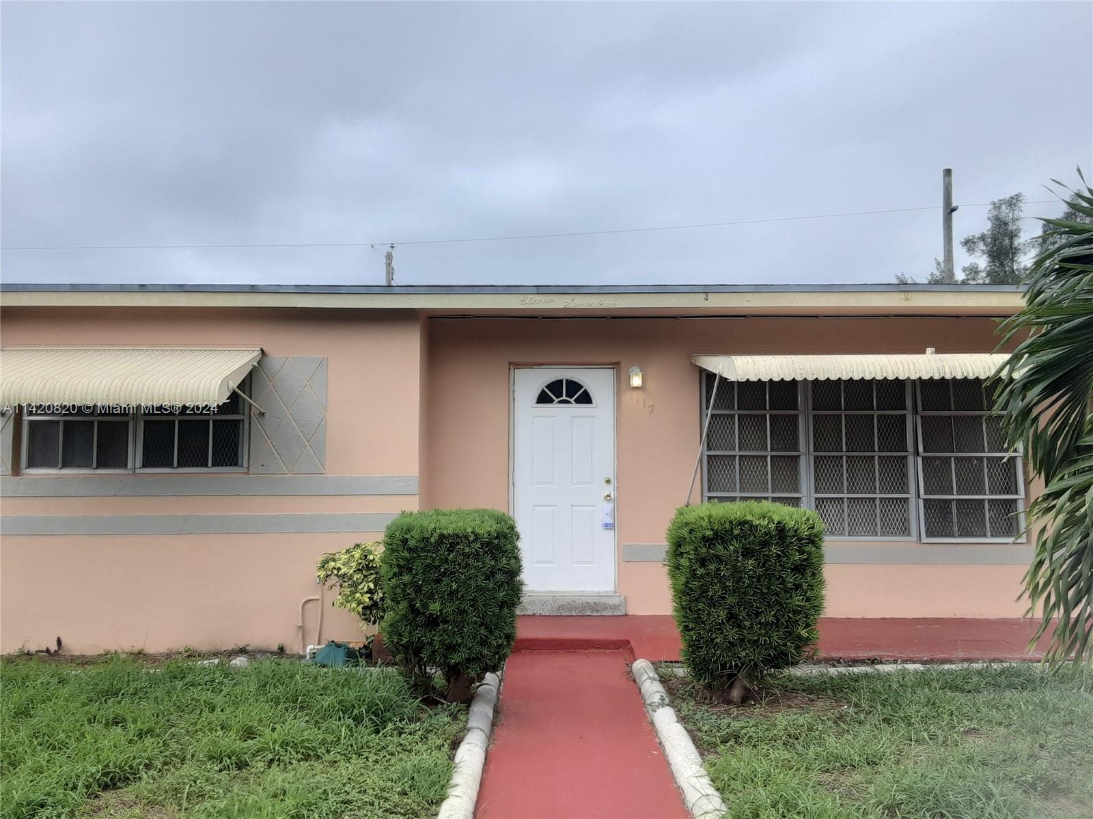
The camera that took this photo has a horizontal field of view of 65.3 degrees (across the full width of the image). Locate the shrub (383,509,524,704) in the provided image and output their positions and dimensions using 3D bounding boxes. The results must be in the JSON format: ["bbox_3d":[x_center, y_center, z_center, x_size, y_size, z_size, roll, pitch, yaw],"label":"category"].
[{"bbox_3d":[-0.594,1.219,5.337,0.900,1.170,0.880,0,-5,0],"label":"shrub"}]

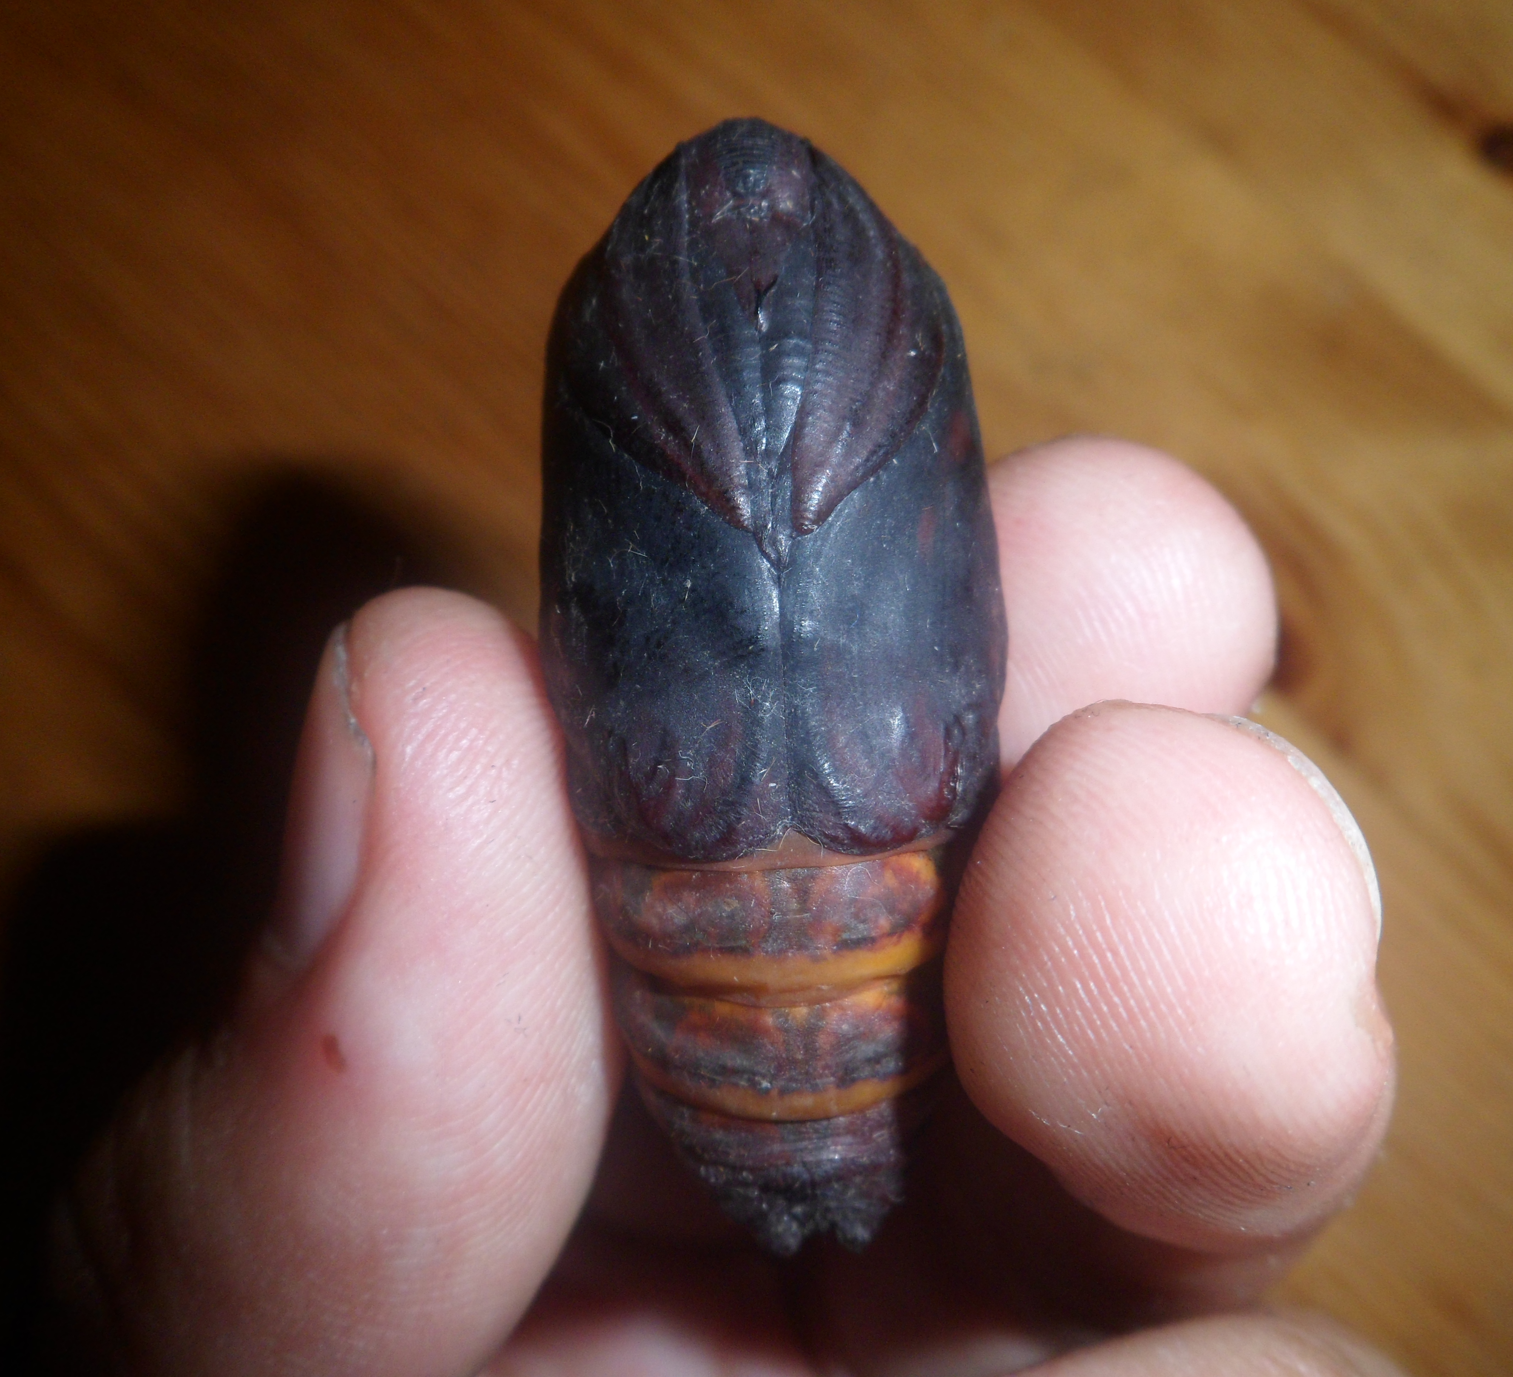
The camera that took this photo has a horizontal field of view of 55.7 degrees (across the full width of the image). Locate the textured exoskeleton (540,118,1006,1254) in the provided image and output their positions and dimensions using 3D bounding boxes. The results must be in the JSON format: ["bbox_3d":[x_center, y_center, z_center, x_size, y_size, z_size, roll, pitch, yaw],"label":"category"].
[{"bbox_3d":[0.001,0.000,0.058,0.018,0.018,0.046,-3,95,1],"label":"textured exoskeleton"}]

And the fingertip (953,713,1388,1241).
[{"bbox_3d":[0.015,0.011,0.054,0.015,0.022,0.018,-27,64,-7],"label":"fingertip"}]

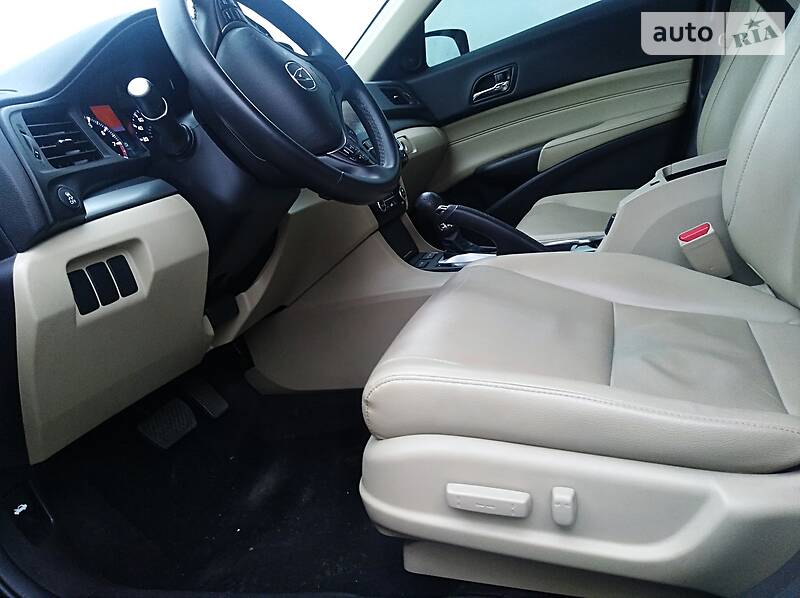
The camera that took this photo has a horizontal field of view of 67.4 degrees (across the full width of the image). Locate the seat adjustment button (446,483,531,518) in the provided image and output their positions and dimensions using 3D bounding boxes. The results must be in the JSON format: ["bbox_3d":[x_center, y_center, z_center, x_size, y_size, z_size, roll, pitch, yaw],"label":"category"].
[{"bbox_3d":[0.080,0.181,0.540,0.074,0.018,0.015,0,19,23],"label":"seat adjustment button"}]

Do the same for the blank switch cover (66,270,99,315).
[{"bbox_3d":[-0.317,-0.006,0.600,0.011,0.041,0.021,-6,16,25],"label":"blank switch cover"}]

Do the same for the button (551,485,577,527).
[{"bbox_3d":[0.141,0.177,0.513,0.019,0.030,0.014,0,19,23],"label":"button"}]

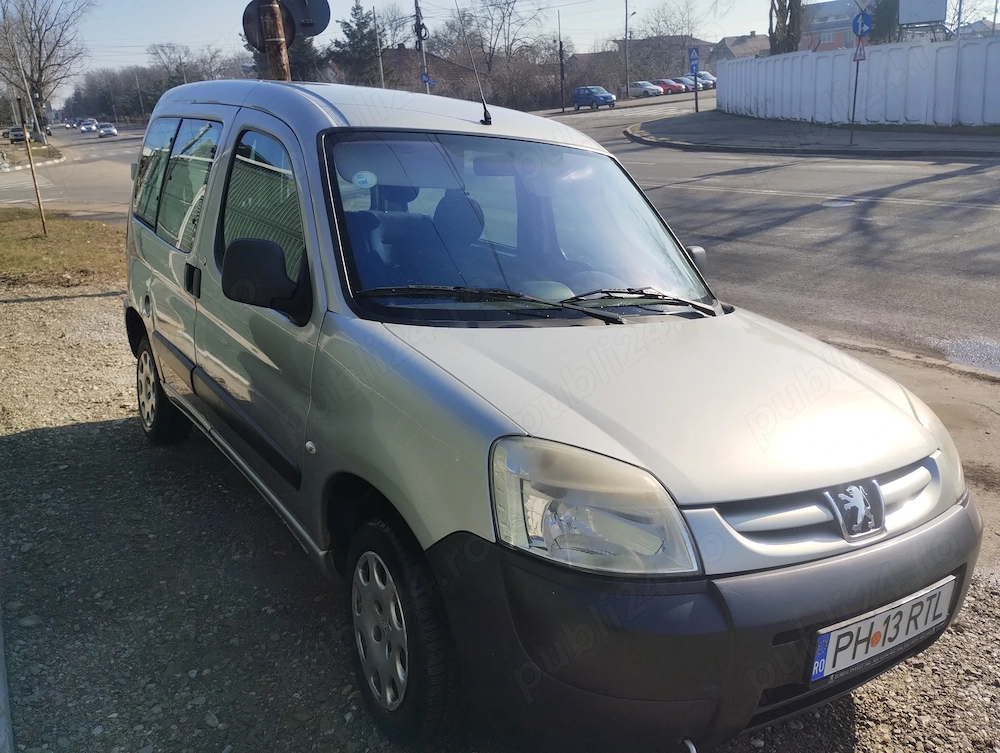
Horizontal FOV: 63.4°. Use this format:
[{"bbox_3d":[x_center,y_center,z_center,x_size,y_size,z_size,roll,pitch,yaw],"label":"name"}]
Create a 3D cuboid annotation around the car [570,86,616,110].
[{"bbox_3d":[6.840,-20.200,58.650,1.610,1.590,3.770,-14,22,-26],"label":"car"}]

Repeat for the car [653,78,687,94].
[{"bbox_3d":[17.150,-29.850,83.400,1.750,1.420,4.250,-13,21,-25],"label":"car"}]

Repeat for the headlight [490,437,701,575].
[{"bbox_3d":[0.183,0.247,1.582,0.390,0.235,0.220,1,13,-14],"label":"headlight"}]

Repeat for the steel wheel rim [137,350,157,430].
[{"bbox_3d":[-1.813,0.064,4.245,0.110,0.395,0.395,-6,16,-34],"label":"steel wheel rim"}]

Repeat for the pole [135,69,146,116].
[{"bbox_3d":[-53.771,-41.787,121.793,0.280,8.200,0.280,-4,19,0],"label":"pole"}]

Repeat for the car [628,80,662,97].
[{"bbox_3d":[14.050,-28.200,79.600,1.770,1.460,4.500,-14,22,-26],"label":"car"}]

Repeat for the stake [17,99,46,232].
[{"bbox_3d":[-7.030,-3.137,12.189,0.045,2.010,0.045,-1,18,0],"label":"stake"}]

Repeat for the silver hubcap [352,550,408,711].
[{"bbox_3d":[-0.297,0.643,2.066,0.045,0.396,0.396,-3,14,-29],"label":"silver hubcap"}]

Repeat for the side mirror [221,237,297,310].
[{"bbox_3d":[-0.686,-0.285,2.324,0.210,0.215,0.120,-3,14,-28],"label":"side mirror"}]

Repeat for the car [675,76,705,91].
[{"bbox_3d":[19.750,-31.250,86.800,1.750,1.430,4.300,-13,21,-23],"label":"car"}]

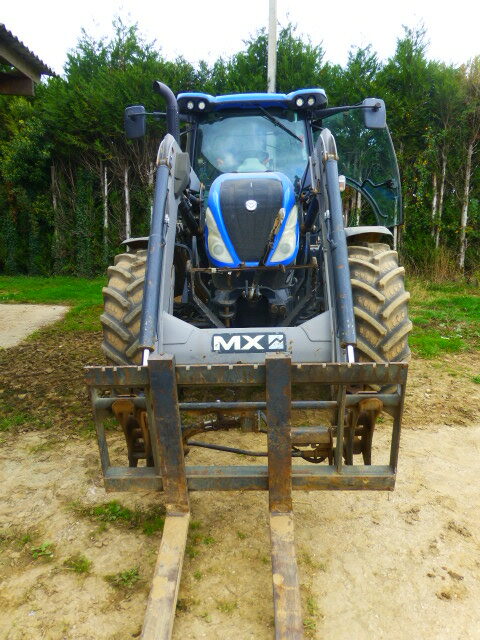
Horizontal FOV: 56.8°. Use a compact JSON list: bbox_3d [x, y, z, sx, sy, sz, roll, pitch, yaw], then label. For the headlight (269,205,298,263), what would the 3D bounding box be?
[{"bbox_3d":[0.319,-0.624,3.220,0.210,0.400,0.250,-2,11,-6],"label":"headlight"}]

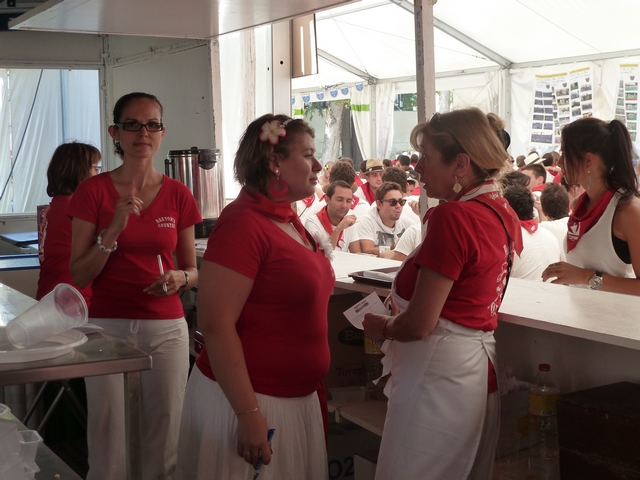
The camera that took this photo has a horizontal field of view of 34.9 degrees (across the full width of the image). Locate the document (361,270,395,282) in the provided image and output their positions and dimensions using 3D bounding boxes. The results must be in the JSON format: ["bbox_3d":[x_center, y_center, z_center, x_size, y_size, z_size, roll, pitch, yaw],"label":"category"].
[{"bbox_3d":[0.232,0.134,3.550,0.190,0.025,0.240,-1,6,13],"label":"document"}]

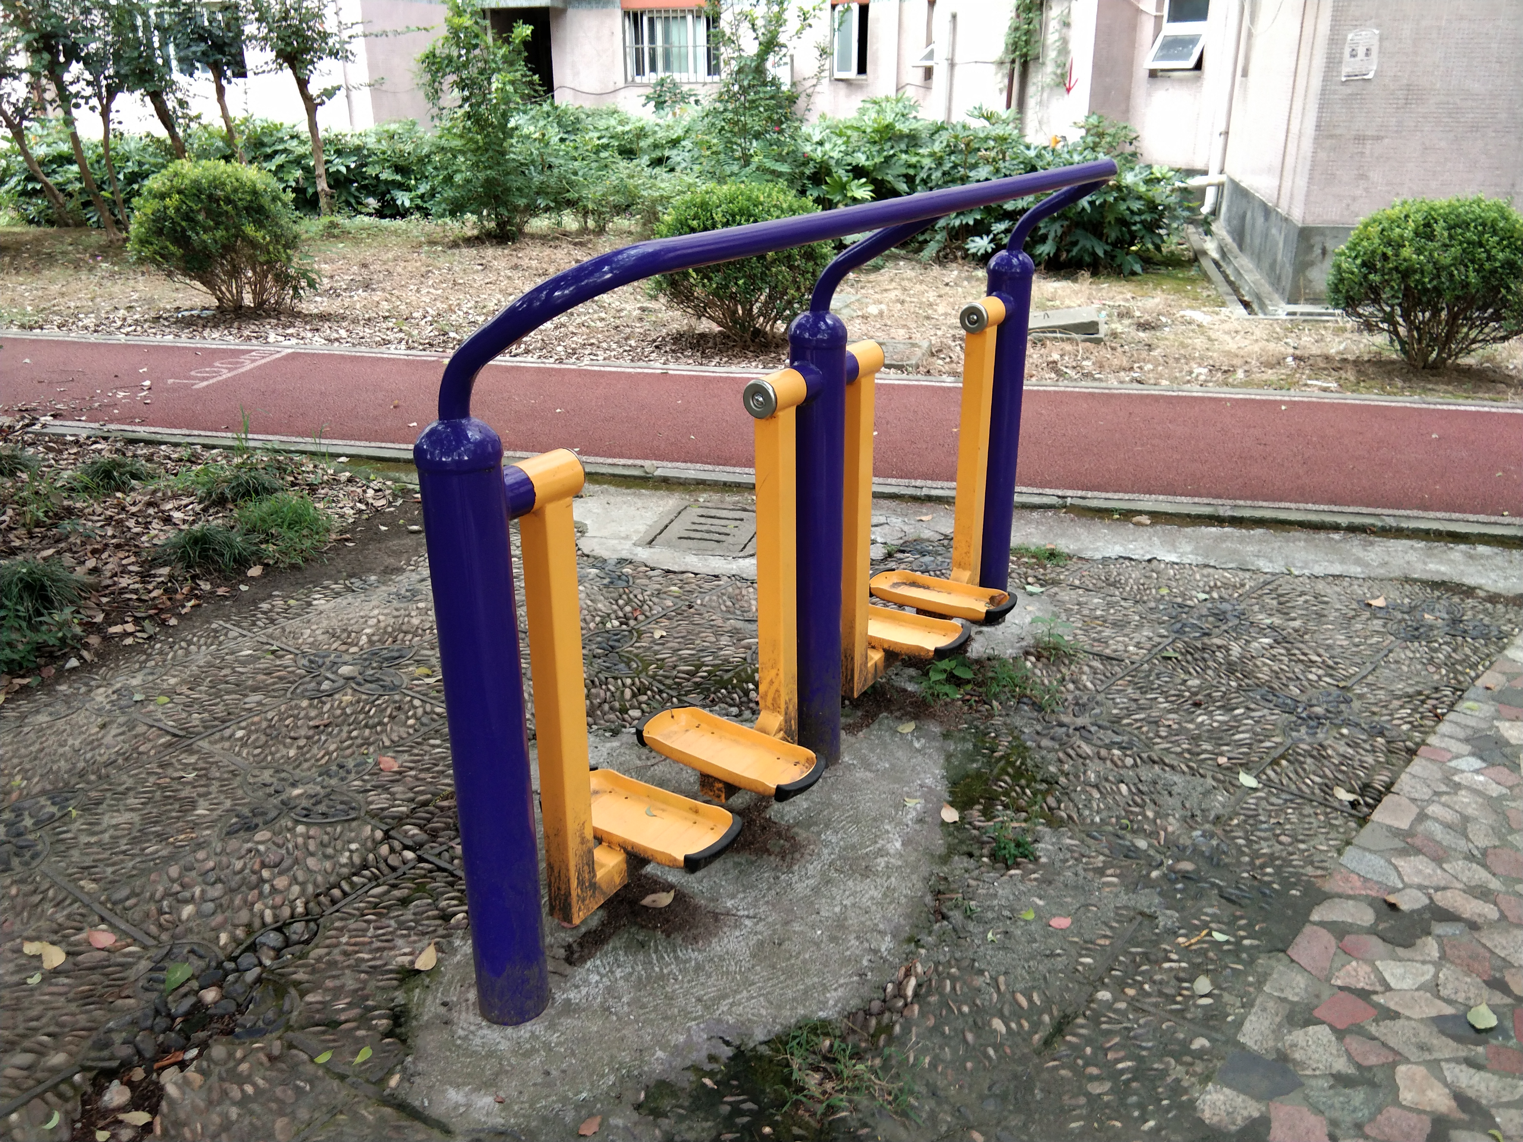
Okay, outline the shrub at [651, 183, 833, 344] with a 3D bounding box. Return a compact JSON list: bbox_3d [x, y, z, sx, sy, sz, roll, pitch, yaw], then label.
[{"bbox_3d":[-0.095,-1.563,6.997,0.891,0.786,0.873,-1,23,-1],"label":"shrub"}]

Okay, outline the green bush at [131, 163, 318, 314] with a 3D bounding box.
[{"bbox_3d":[-3.124,-1.915,7.844,0.978,0.802,0.959,-9,24,-20],"label":"green bush"}]

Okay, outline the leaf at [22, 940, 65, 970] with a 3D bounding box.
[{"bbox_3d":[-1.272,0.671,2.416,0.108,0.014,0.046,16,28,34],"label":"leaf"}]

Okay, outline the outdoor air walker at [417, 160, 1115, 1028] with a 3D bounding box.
[{"bbox_3d":[0.204,-0.160,2.814,0.314,1.261,2.152,13,25,29],"label":"outdoor air walker"}]

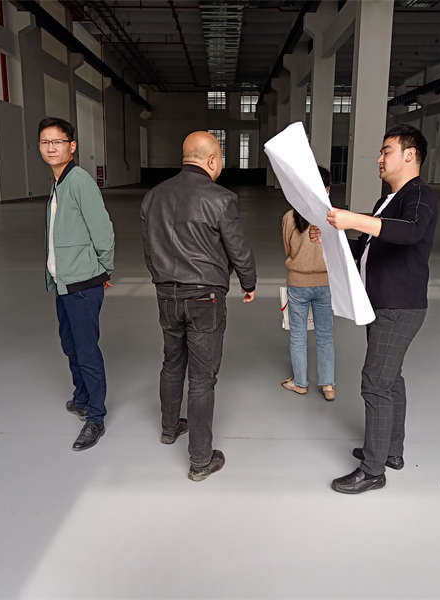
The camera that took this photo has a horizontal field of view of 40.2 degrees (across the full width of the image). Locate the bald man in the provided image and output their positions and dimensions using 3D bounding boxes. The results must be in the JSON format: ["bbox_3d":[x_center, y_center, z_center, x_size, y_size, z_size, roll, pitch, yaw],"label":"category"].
[{"bbox_3d":[-0.130,0.019,3.107,0.580,1.720,0.460,8,15,32],"label":"bald man"}]

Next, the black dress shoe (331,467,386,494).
[{"bbox_3d":[0.694,0.884,2.978,0.283,0.100,0.105,-3,13,-14],"label":"black dress shoe"}]

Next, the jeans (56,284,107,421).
[{"bbox_3d":[-0.812,0.286,3.567,0.340,0.910,0.380,-6,14,-27],"label":"jeans"}]

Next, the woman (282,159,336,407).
[{"bbox_3d":[0.611,-0.113,4.070,0.430,1.575,0.360,1,12,3],"label":"woman"}]

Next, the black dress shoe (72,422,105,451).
[{"bbox_3d":[-0.750,0.765,3.463,0.105,0.100,0.287,6,13,22],"label":"black dress shoe"}]

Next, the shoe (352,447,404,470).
[{"bbox_3d":[0.859,0.825,3.253,0.283,0.100,0.105,8,15,32],"label":"shoe"}]

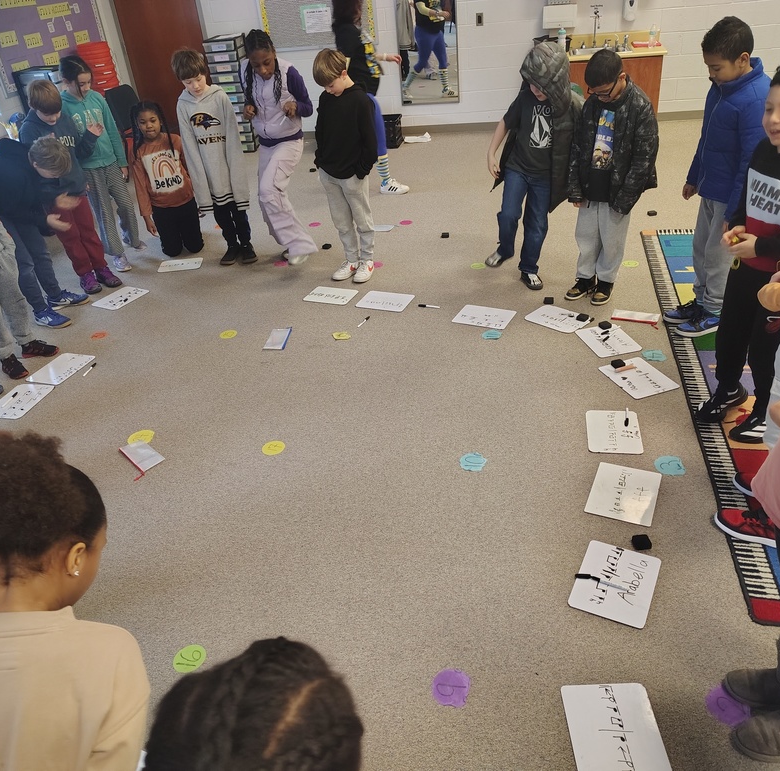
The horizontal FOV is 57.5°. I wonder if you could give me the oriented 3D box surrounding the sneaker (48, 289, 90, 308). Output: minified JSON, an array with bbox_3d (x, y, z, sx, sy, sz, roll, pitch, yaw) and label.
[{"bbox_3d":[-2.088,-0.583,4.654,0.240,0.100,0.092,-13,33,-11],"label":"sneaker"}]

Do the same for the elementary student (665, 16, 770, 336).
[{"bbox_3d":[1.550,-0.938,3.369,0.340,1.450,0.400,-9,33,-4],"label":"elementary student"}]

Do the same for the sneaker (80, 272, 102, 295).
[{"bbox_3d":[-2.052,-0.700,4.831,0.093,0.100,0.220,-27,38,-30],"label":"sneaker"}]

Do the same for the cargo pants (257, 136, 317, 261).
[{"bbox_3d":[-0.684,-1.251,4.778,0.350,0.780,0.330,-4,33,3],"label":"cargo pants"}]

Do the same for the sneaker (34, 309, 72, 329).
[{"bbox_3d":[-2.109,-0.425,4.408,0.243,0.100,0.093,7,35,20],"label":"sneaker"}]

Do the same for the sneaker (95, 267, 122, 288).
[{"bbox_3d":[-1.934,-0.744,4.880,0.220,0.100,0.093,17,39,32],"label":"sneaker"}]

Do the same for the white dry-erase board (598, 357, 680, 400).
[{"bbox_3d":[1.160,-0.040,3.320,0.229,0.008,0.305,-15,33,-13],"label":"white dry-erase board"}]

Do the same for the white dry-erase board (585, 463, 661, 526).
[{"bbox_3d":[0.882,0.401,2.671,0.229,0.008,0.305,10,36,24],"label":"white dry-erase board"}]

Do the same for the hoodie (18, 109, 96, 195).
[{"bbox_3d":[-2.054,-1.465,4.454,0.330,0.530,0.430,22,42,36],"label":"hoodie"}]

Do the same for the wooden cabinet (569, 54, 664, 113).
[{"bbox_3d":[2.064,-2.844,6.936,1.008,0.700,0.560,2,33,13],"label":"wooden cabinet"}]

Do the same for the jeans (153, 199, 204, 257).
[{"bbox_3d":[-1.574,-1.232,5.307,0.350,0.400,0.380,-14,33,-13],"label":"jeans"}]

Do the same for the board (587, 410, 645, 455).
[{"bbox_3d":[0.959,0.196,3.048,0.224,0.004,0.304,1,33,11],"label":"board"}]

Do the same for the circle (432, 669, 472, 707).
[{"bbox_3d":[0.182,0.891,2.100,0.115,0.004,0.122,-6,33,0],"label":"circle"}]

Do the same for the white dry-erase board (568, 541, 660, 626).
[{"bbox_3d":[0.754,0.653,2.374,0.236,0.004,0.309,12,37,25],"label":"white dry-erase board"}]

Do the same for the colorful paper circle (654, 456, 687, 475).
[{"bbox_3d":[1.096,0.314,2.777,0.118,0.003,0.118,-6,32,0],"label":"colorful paper circle"}]

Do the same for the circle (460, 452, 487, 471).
[{"bbox_3d":[0.348,0.317,2.960,0.115,0.004,0.122,-6,33,0],"label":"circle"}]

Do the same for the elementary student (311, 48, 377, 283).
[{"bbox_3d":[-0.254,-1.314,4.344,0.400,1.340,0.340,10,36,23],"label":"elementary student"}]

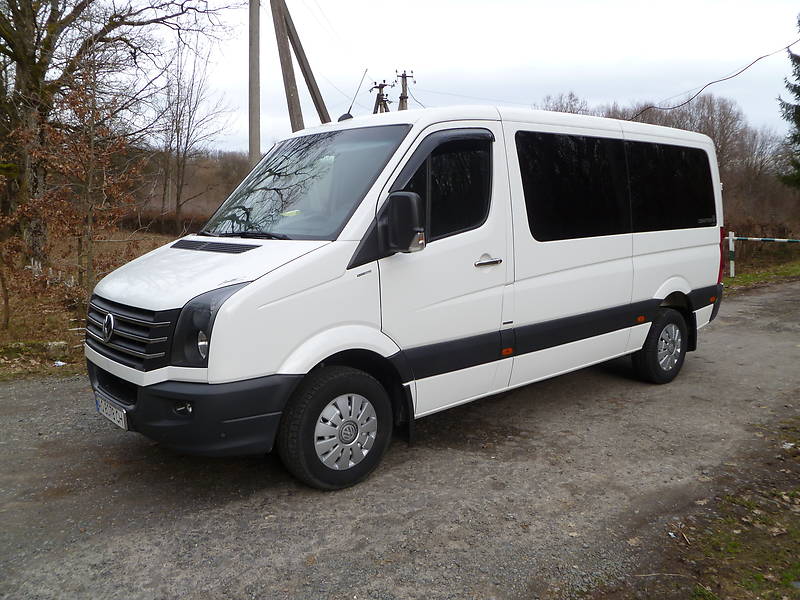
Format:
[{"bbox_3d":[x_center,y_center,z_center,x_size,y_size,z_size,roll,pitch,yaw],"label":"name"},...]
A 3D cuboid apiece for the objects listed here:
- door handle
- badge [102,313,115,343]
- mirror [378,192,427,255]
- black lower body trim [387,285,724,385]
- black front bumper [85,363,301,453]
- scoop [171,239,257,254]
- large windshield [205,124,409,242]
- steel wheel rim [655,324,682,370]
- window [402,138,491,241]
[{"bbox_3d":[0.567,-0.244,4.190,0.250,0.045,0.055,-8,11,-40],"label":"door handle"},{"bbox_3d":[-1.647,0.160,3.645,0.030,0.160,0.160,5,2,-41],"label":"badge"},{"bbox_3d":[0.000,-0.418,3.547,0.180,0.335,0.250,-8,11,-40],"label":"mirror"},{"bbox_3d":[1.598,0.180,5.151,4.350,0.215,0.070,-8,11,-40],"label":"black lower body trim"},{"bbox_3d":[-1.407,0.540,3.900,0.740,0.430,1.940,-8,11,-40],"label":"black front bumper"},{"bbox_3d":[-1.166,-0.337,3.998,0.150,0.060,1.050,-32,25,-34],"label":"scoop"},{"bbox_3d":[-0.710,-0.803,4.333,1.740,0.950,0.160,8,-31,49],"label":"large windshield"},{"bbox_3d":[2.477,0.434,6.000,0.430,0.430,0.120,-8,11,-40],"label":"steel wheel rim"},{"bbox_3d":[0.271,-0.684,3.986,0.950,0.650,0.070,-8,3,-40],"label":"window"}]

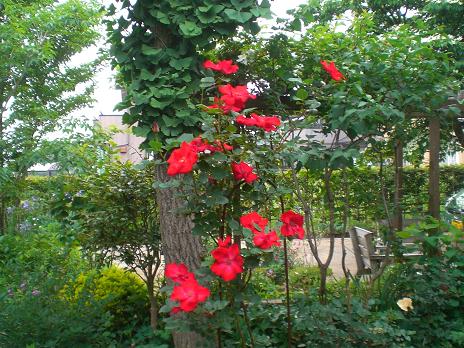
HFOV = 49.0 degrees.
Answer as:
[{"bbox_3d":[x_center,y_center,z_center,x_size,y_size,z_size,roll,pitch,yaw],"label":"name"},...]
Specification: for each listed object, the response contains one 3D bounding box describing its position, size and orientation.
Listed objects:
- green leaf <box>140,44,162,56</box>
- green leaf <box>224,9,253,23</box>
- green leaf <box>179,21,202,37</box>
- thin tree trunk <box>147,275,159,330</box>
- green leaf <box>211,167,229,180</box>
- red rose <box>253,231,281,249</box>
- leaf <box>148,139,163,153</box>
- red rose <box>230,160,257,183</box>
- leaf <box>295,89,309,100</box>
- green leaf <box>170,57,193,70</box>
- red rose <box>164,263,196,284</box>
[{"bbox_3d":[-0.340,-0.521,2.150,0.090,0.050,0.045,0,1,0],"label":"green leaf"},{"bbox_3d":[0.025,-0.607,1.950,0.105,0.055,0.050,0,-1,0],"label":"green leaf"},{"bbox_3d":[-0.171,-0.600,2.100,0.095,0.065,0.045,0,1,0],"label":"green leaf"},{"bbox_3d":[-0.702,1.135,4.500,0.090,0.500,0.085,-3,1,0],"label":"thin tree trunk"},{"bbox_3d":[-0.045,-0.002,1.850,0.064,0.050,0.035,0,1,0],"label":"green leaf"},{"bbox_3d":[0.110,0.210,1.630,0.090,0.060,0.075,0,-1,-6],"label":"red rose"},{"bbox_3d":[-0.300,-0.112,2.000,0.056,0.055,0.035,0,1,0],"label":"leaf"},{"bbox_3d":[0.047,-0.007,1.850,0.098,0.080,0.070,0,1,-9],"label":"red rose"},{"bbox_3d":[0.289,-0.328,2.100,0.053,0.050,0.030,0,-1,0],"label":"leaf"},{"bbox_3d":[-0.217,-0.466,2.150,0.098,0.060,0.045,0,1,0],"label":"green leaf"},{"bbox_3d":[-0.170,0.315,1.620,0.092,0.068,0.075,0,-1,6],"label":"red rose"}]

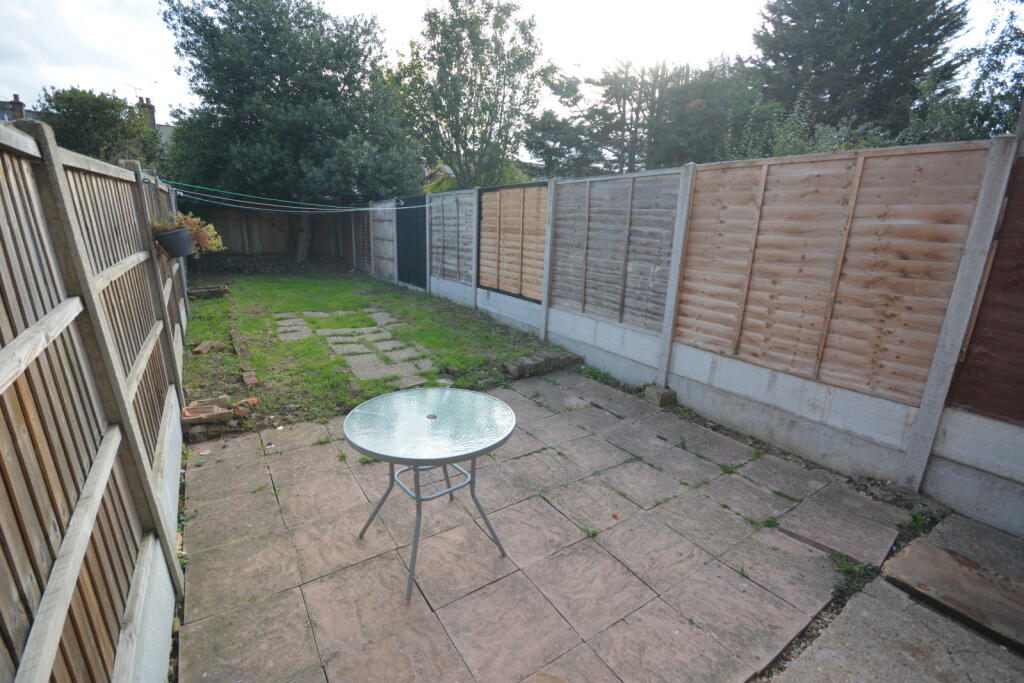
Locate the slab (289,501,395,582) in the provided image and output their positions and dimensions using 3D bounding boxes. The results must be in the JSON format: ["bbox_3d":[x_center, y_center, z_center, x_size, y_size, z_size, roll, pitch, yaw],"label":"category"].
[{"bbox_3d":[-0.878,1.023,2.180,0.450,0.040,0.450,-6,16,-35],"label":"slab"}]

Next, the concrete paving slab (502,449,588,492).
[{"bbox_3d":[0.226,0.892,2.933,0.445,0.040,0.445,-7,16,-33],"label":"concrete paving slab"}]

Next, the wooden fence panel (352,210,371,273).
[{"bbox_3d":[-4.535,-3.108,13.045,0.050,1.851,1.830,-7,16,-33],"label":"wooden fence panel"}]

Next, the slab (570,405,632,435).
[{"bbox_3d":[0.752,0.723,3.870,0.450,0.040,0.450,-7,16,-34],"label":"slab"}]

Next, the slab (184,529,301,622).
[{"bbox_3d":[-1.247,1.074,1.970,0.424,0.050,0.450,-7,16,-33],"label":"slab"}]

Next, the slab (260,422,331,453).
[{"bbox_3d":[-1.650,0.759,3.308,0.450,0.040,0.420,-7,16,-34],"label":"slab"}]

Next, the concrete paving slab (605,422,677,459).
[{"bbox_3d":[0.990,0.812,3.410,0.425,0.050,0.450,-7,16,-33],"label":"concrete paving slab"}]

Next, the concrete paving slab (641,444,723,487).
[{"bbox_3d":[1.222,0.894,3.047,0.445,0.040,0.445,-7,16,-33],"label":"concrete paving slab"}]

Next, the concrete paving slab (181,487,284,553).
[{"bbox_3d":[-1.521,0.978,2.341,0.446,0.050,0.450,-7,16,-33],"label":"concrete paving slab"}]

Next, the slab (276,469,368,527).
[{"bbox_3d":[-1.136,0.940,2.570,0.445,0.040,0.445,-7,16,-33],"label":"slab"}]

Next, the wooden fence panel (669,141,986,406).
[{"bbox_3d":[2.093,-0.555,3.218,0.050,1.556,1.830,-6,15,-33],"label":"wooden fence panel"}]

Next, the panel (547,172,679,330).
[{"bbox_3d":[1.029,-1.000,4.733,0.050,1.549,1.820,-7,16,-33],"label":"panel"}]

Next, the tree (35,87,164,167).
[{"bbox_3d":[-11.529,-4.583,12.383,3.300,5.080,3.300,-9,18,-41],"label":"tree"}]

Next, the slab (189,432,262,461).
[{"bbox_3d":[-2.037,0.795,3.051,0.440,0.050,0.420,-7,16,-33],"label":"slab"}]

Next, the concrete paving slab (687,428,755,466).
[{"bbox_3d":[1.592,0.856,3.310,0.450,0.050,0.450,-7,16,-33],"label":"concrete paving slab"}]

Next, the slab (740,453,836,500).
[{"bbox_3d":[1.873,0.940,2.940,0.435,0.040,0.445,-7,16,-33],"label":"slab"}]

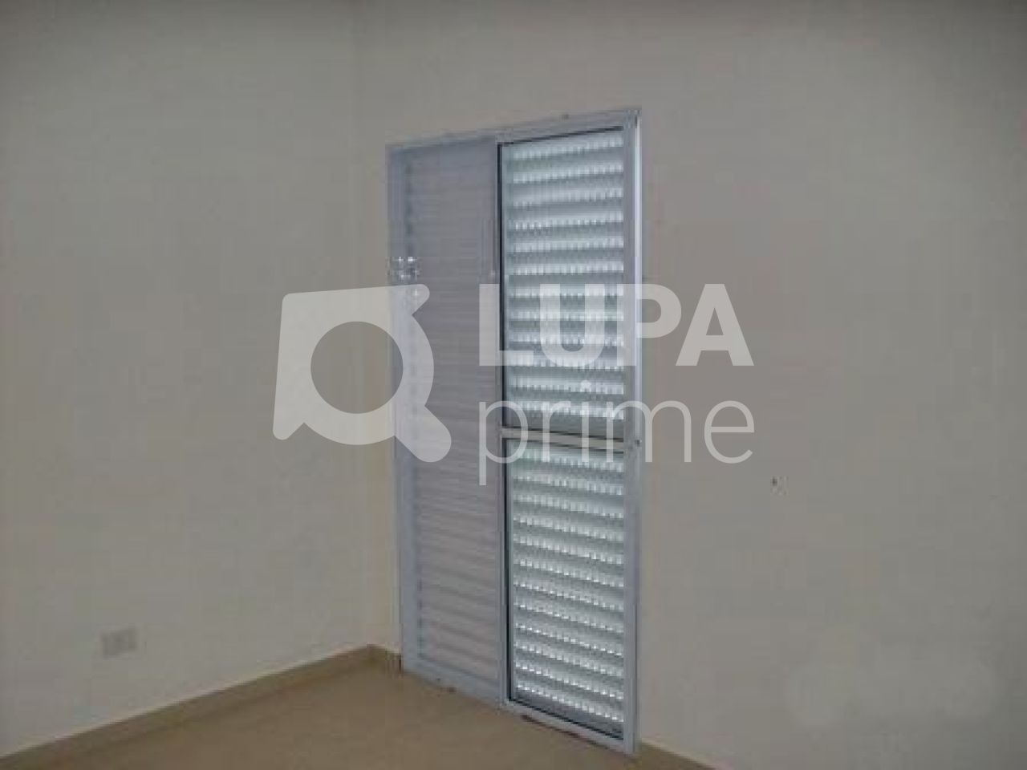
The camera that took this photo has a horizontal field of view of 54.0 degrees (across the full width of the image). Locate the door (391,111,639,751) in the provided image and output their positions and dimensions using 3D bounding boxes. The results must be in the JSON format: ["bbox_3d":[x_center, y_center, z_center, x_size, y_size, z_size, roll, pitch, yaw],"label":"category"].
[{"bbox_3d":[-0.023,0.144,3.668,1.190,2.100,0.090,4,7,43],"label":"door"}]

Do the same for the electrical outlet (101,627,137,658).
[{"bbox_3d":[-1.340,0.878,3.433,0.014,0.080,0.120,5,8,42],"label":"electrical outlet"}]

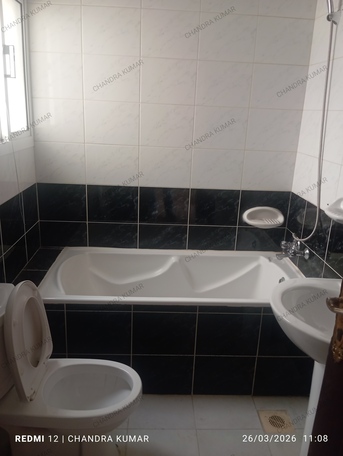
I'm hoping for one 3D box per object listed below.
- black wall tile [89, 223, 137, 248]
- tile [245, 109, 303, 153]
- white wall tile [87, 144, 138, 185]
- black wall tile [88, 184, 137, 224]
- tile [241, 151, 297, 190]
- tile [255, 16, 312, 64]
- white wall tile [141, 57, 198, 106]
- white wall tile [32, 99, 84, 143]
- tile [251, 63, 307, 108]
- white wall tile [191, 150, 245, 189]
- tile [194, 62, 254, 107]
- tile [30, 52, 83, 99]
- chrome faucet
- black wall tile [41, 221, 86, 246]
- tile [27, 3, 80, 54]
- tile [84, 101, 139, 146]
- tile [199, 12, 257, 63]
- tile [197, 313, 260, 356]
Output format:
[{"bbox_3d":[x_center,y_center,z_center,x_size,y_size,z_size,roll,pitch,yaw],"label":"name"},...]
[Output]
[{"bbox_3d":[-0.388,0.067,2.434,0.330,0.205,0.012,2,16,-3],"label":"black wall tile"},{"bbox_3d":[0.631,-0.605,2.284,0.332,0.250,0.012,2,16,-3],"label":"tile"},{"bbox_3d":[-0.372,-0.396,2.330,0.331,0.252,0.010,2,17,-3],"label":"white wall tile"},{"bbox_3d":[-0.376,-0.150,2.367,0.330,0.245,0.010,2,16,-3],"label":"black wall tile"},{"bbox_3d":[0.625,-0.363,2.367,0.330,0.249,0.010,2,16,-3],"label":"tile"},{"bbox_3d":[0.657,-1.086,2.156,0.330,0.249,0.010,2,16,-3],"label":"tile"},{"bbox_3d":[-0.019,-0.871,2.196,0.331,0.252,0.010,2,17,-3],"label":"white wall tile"},{"bbox_3d":[-0.682,-0.647,2.241,0.308,0.252,0.010,2,17,-3],"label":"white wall tile"},{"bbox_3d":[0.646,-0.851,2.226,0.331,0.252,0.010,2,17,-3],"label":"tile"},{"bbox_3d":[0.293,-0.369,2.332,0.330,0.251,0.010,2,16,-3],"label":"white wall tile"},{"bbox_3d":[0.311,-0.855,2.199,0.330,0.250,0.012,2,16,-3],"label":"tile"},{"bbox_3d":[-0.663,-0.882,2.149,0.301,0.250,0.012,2,16,-3],"label":"tile"},{"bbox_3d":[0.705,0.129,2.206,0.152,0.140,0.220,2,16,-3],"label":"chrome faucet"},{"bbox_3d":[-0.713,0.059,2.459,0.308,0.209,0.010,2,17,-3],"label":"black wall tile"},{"bbox_3d":[-0.649,-1.120,2.078,0.302,0.251,0.010,2,16,-3],"label":"tile"},{"bbox_3d":[-0.358,-0.633,2.234,0.330,0.250,0.012,2,16,-3],"label":"tile"},{"bbox_3d":[0.325,-1.092,2.126,0.330,0.251,0.010,2,16,-3],"label":"tile"},{"bbox_3d":[0.295,0.557,1.920,0.330,0.249,0.010,2,16,-3],"label":"tile"}]

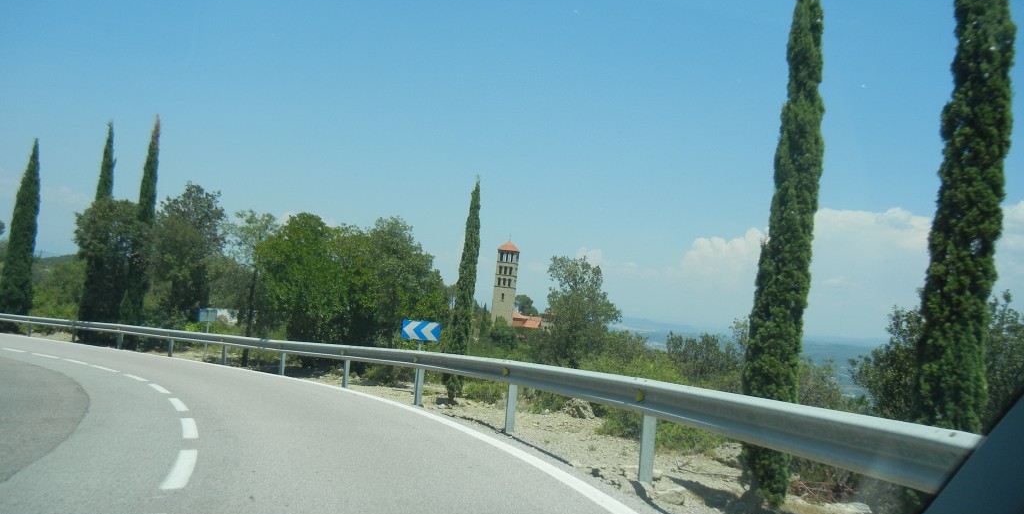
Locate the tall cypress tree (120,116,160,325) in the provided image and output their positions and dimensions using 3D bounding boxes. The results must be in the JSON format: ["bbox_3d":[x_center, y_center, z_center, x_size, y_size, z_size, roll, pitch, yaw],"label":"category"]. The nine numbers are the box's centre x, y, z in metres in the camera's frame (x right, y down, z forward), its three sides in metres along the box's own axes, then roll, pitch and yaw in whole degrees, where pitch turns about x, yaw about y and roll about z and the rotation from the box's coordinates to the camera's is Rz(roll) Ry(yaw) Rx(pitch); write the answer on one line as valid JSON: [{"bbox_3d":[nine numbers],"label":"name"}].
[{"bbox_3d":[-13.939,-1.162,33.800,1.050,8.400,1.050,5,-2,0],"label":"tall cypress tree"}]

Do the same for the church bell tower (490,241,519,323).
[{"bbox_3d":[-1.817,7.146,215.000,4.800,22.000,4.800,5,-2,9],"label":"church bell tower"}]

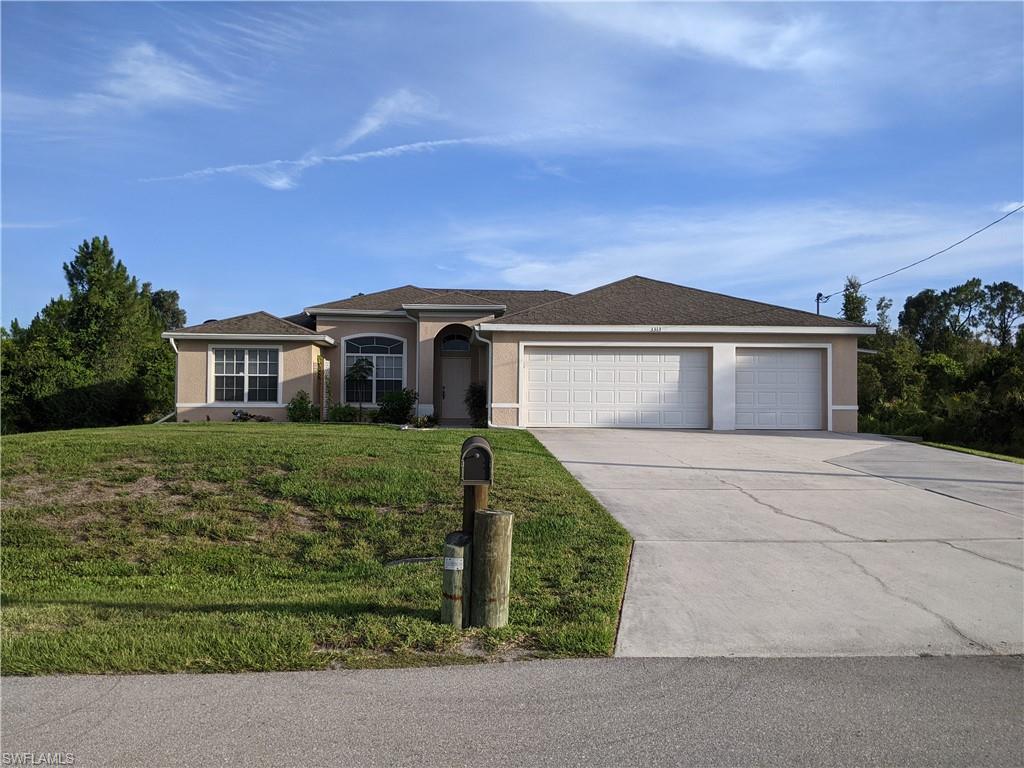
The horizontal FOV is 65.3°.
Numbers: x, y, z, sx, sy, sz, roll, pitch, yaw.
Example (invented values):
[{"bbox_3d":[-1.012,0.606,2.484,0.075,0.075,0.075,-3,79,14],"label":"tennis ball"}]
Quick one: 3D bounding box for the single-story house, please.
[{"bbox_3d":[-0.720,-1.130,28.400,19.600,4.800,16.500,1,-1,-2],"label":"single-story house"}]

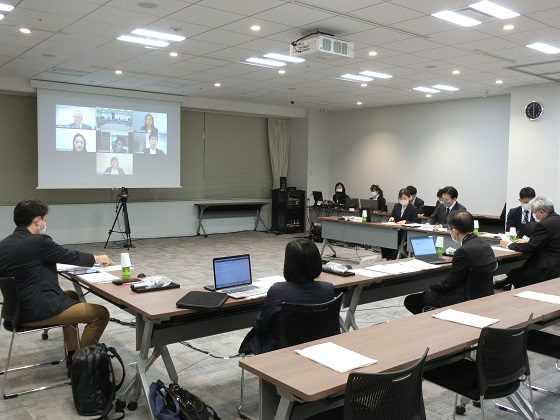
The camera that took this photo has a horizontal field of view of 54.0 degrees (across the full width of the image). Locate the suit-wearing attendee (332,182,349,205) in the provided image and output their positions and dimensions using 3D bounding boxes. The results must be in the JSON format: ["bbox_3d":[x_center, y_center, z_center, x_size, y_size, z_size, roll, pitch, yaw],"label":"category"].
[{"bbox_3d":[1.397,0.004,12.685,0.470,1.250,0.680,4,5,40],"label":"suit-wearing attendee"}]

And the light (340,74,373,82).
[{"bbox_3d":[1.260,-2.134,8.852,0.615,0.060,0.185,-2,5,-39],"label":"light"}]

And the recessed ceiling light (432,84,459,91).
[{"bbox_3d":[2.879,-2.115,9.544,0.620,0.060,0.170,-3,5,-40],"label":"recessed ceiling light"}]

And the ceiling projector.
[{"bbox_3d":[0.470,-1.758,6.035,0.490,0.165,0.410,-2,5,-39],"label":"ceiling projector"}]

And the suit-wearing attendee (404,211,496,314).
[{"bbox_3d":[1.420,0.620,4.428,0.490,1.240,0.730,-3,6,-41],"label":"suit-wearing attendee"}]

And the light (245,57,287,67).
[{"bbox_3d":[-0.178,-2.080,7.716,0.615,0.060,0.185,-2,5,-39],"label":"light"}]

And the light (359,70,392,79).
[{"bbox_3d":[1.510,-2.106,8.539,0.615,0.060,0.185,-2,5,-39],"label":"light"}]

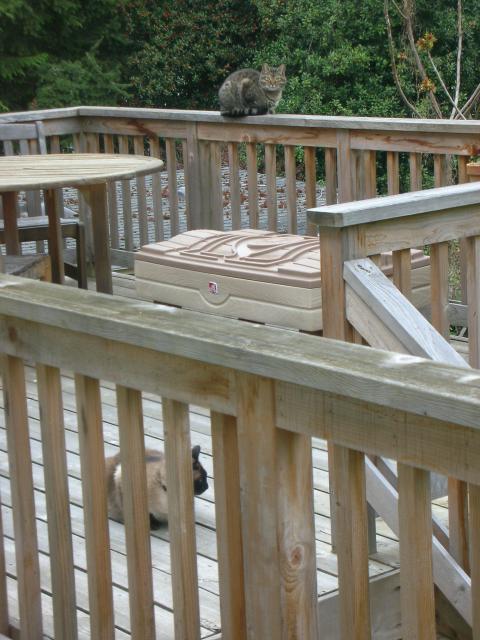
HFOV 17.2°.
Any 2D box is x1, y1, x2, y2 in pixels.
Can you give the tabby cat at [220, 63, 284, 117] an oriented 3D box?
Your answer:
[{"bbox_3d":[0.059,-1.080,7.450,0.320,0.245,0.170,3,12,25],"label":"tabby cat"}]

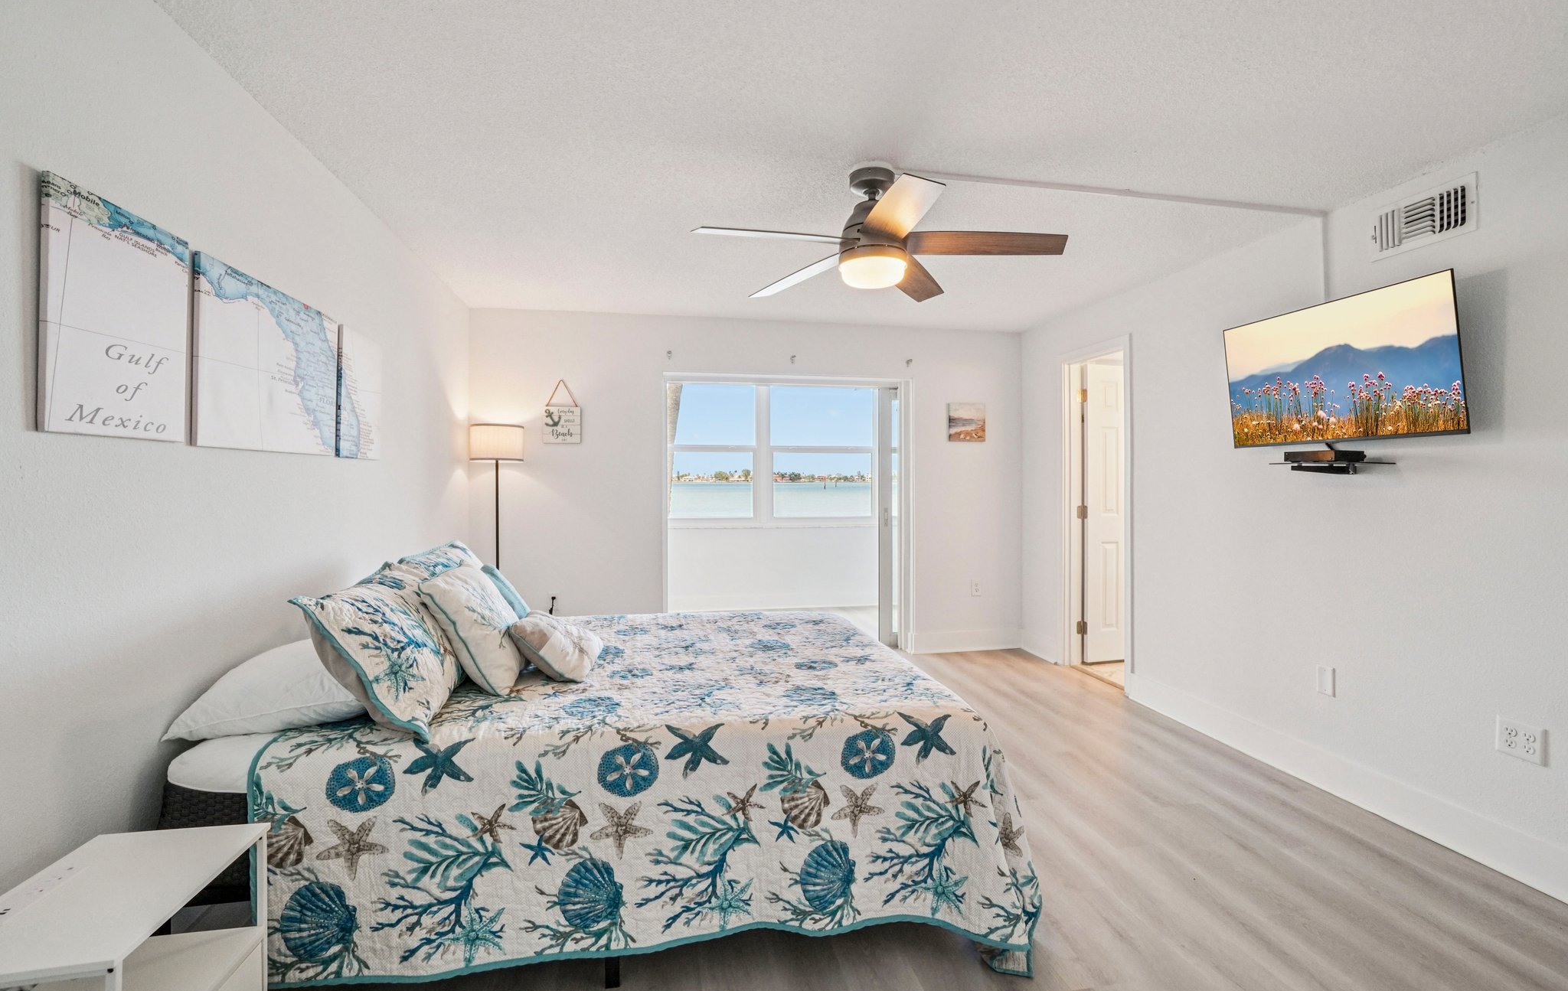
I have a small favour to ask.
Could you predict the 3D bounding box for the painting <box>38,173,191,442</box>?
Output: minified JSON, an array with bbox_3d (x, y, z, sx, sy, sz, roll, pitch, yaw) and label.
[{"bbox_3d":[-1.411,-0.360,1.390,0.025,0.499,0.380,-1,1,-12],"label":"painting"}]

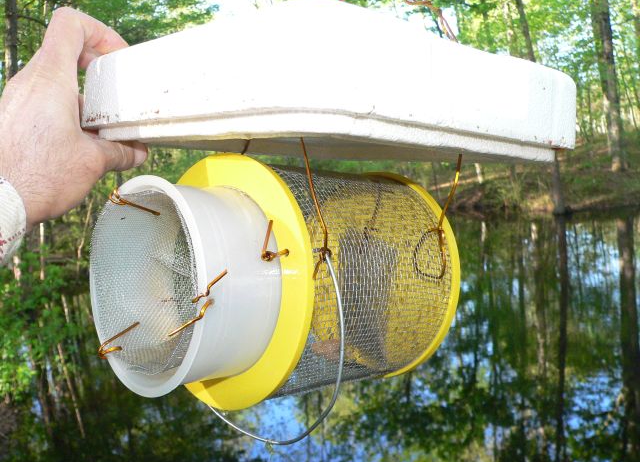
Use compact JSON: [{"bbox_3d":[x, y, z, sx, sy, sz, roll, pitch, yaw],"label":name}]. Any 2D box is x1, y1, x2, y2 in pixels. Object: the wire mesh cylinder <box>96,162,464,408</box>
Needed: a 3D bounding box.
[{"bbox_3d":[-0.028,0.030,0.428,0.151,0.151,0.195,1,0,44],"label":"wire mesh cylinder"}]

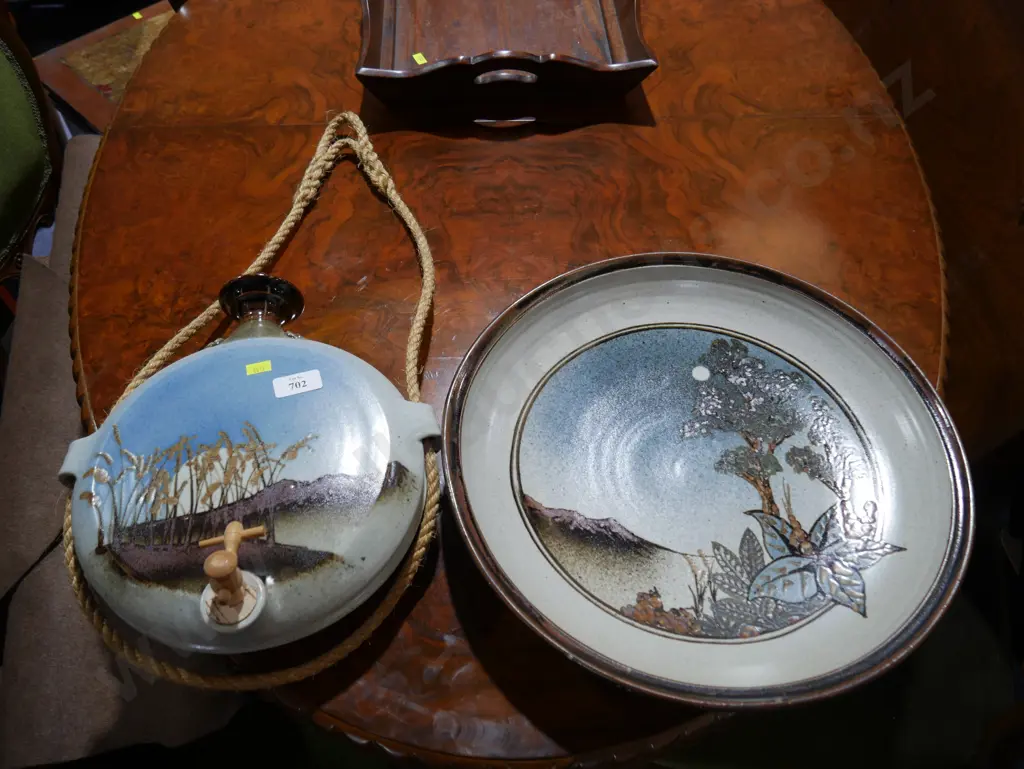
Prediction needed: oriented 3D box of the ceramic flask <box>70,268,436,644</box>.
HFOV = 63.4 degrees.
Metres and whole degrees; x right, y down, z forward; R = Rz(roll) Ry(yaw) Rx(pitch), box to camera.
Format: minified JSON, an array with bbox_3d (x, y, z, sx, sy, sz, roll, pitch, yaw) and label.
[{"bbox_3d":[-0.216,0.038,0.679,0.308,0.145,0.342,-6,53,-6],"label":"ceramic flask"}]

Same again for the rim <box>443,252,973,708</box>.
[{"bbox_3d":[0.159,0.063,0.716,0.432,0.064,0.432,0,53,0],"label":"rim"}]

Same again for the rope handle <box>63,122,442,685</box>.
[{"bbox_3d":[-0.217,-0.062,0.815,0.320,0.065,0.700,1,55,0],"label":"rope handle"}]

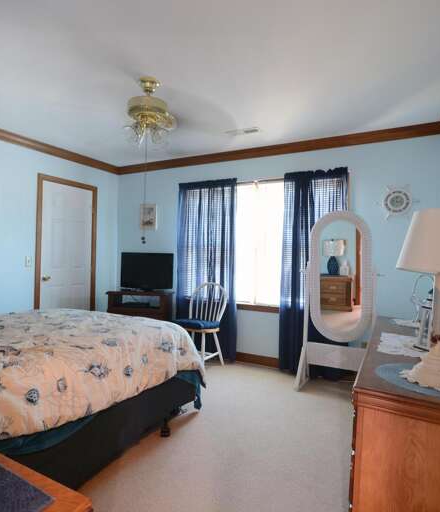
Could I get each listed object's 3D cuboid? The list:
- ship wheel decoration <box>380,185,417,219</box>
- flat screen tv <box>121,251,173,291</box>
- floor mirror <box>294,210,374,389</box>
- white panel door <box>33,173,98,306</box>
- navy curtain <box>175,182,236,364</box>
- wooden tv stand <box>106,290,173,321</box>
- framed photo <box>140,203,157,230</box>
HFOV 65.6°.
[{"bbox_3d":[1.663,-0.511,3.182,0.330,0.330,0.040,1,0,29],"label":"ship wheel decoration"},{"bbox_3d":[-0.920,0.197,4.350,0.670,0.470,0.140,1,-1,2],"label":"flat screen tv"},{"bbox_3d":[1.088,0.429,3.108,0.670,1.650,0.370,1,0,29],"label":"floor mirror"},{"bbox_3d":[-1.876,0.168,4.192,0.050,2.040,0.740,1,-1,27],"label":"white panel door"},{"bbox_3d":[-0.188,0.157,4.163,0.800,2.135,0.100,1,-1,27],"label":"navy curtain"},{"bbox_3d":[-0.967,0.815,4.199,0.750,0.762,0.420,2,0,1],"label":"wooden tv stand"},{"bbox_3d":[-0.990,-0.538,4.672,0.285,0.360,0.025,1,0,29],"label":"framed photo"}]

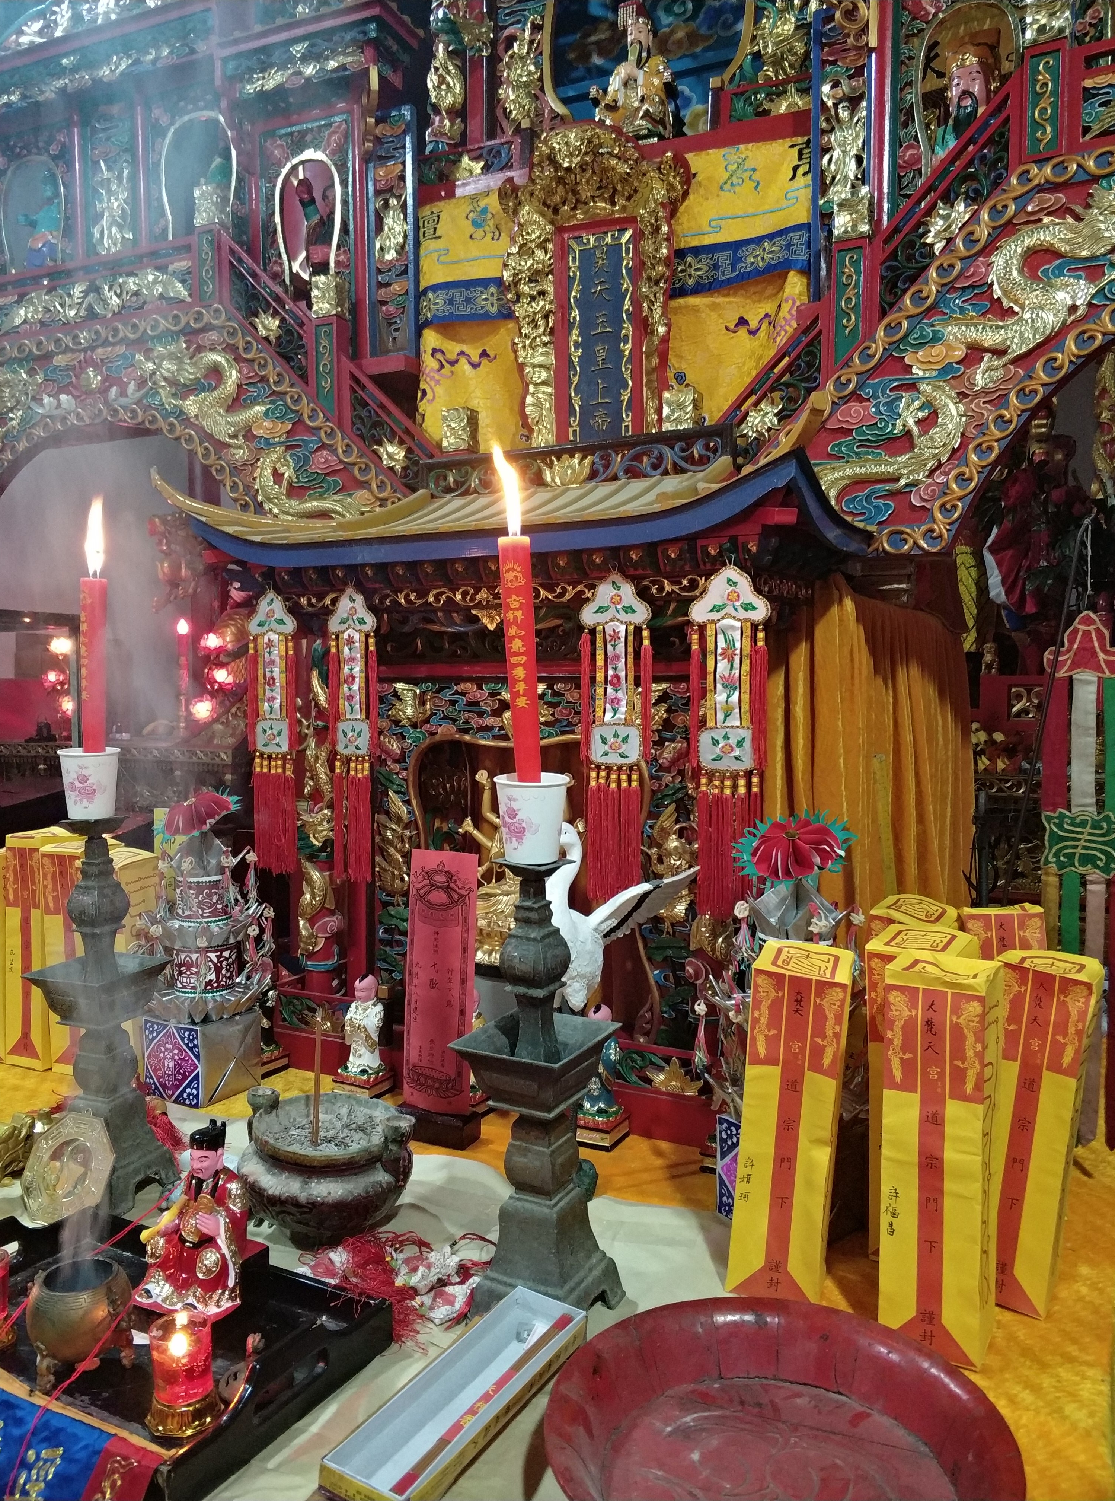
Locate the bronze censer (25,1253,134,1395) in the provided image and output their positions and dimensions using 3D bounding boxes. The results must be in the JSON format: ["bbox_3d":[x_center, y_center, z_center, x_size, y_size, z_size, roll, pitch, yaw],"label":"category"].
[{"bbox_3d":[-0.421,0.506,1.038,0.090,0.088,0.090,0,5,0],"label":"bronze censer"}]

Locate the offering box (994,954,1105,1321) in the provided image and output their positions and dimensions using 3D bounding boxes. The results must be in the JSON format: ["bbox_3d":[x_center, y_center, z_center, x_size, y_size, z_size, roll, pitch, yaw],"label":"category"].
[{"bbox_3d":[0.471,0.378,1.174,0.088,0.339,0.086,9,8,29],"label":"offering box"}]

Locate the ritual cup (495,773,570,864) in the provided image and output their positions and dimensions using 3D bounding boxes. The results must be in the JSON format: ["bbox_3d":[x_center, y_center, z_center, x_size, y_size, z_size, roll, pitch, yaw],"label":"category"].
[{"bbox_3d":[-0.024,0.065,1.112,0.072,0.079,0.072,0,5,0],"label":"ritual cup"}]

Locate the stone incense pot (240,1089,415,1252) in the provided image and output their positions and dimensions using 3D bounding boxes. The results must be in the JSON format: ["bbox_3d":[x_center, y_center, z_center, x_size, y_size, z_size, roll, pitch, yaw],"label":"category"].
[{"bbox_3d":[-0.261,0.466,1.323,0.215,0.147,0.190,2,5,26],"label":"stone incense pot"}]

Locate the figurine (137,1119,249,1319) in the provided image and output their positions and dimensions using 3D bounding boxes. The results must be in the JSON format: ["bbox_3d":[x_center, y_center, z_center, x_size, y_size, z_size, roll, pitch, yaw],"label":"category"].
[{"bbox_3d":[-0.343,0.438,1.111,0.088,0.170,0.082,2,5,25],"label":"figurine"}]

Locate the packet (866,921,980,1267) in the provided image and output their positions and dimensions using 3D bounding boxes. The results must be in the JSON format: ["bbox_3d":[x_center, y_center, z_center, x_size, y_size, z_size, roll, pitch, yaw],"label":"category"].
[{"bbox_3d":[0.389,0.372,1.249,0.093,0.343,0.086,4,6,38],"label":"packet"}]

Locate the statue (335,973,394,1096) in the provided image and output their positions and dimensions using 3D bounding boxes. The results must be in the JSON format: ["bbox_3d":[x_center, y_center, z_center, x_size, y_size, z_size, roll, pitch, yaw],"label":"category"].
[{"bbox_3d":[-0.289,0.417,1.738,0.065,0.176,0.062,2,5,25],"label":"statue"}]

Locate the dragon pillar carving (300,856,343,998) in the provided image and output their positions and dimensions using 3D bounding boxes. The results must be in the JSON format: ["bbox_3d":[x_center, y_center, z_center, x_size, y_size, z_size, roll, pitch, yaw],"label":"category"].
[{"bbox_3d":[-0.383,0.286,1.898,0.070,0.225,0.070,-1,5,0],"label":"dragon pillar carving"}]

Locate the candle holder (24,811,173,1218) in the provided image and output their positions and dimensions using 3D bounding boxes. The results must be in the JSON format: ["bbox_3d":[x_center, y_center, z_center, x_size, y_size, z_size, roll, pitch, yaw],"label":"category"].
[{"bbox_3d":[-0.549,0.310,1.409,0.125,0.448,0.125,2,5,26],"label":"candle holder"}]

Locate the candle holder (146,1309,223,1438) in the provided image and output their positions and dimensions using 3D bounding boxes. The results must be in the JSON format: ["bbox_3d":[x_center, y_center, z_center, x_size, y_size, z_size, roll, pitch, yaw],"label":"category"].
[{"bbox_3d":[-0.314,0.507,0.978,0.062,0.094,0.062,2,5,25],"label":"candle holder"}]

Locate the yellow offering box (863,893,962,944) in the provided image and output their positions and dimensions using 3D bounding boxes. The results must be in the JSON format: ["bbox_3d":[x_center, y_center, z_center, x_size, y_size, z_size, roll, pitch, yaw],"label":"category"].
[{"bbox_3d":[0.434,0.361,1.429,0.088,0.339,0.086,2,5,29],"label":"yellow offering box"}]

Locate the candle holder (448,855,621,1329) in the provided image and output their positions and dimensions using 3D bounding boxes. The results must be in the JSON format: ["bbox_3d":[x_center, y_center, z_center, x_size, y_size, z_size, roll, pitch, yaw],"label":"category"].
[{"bbox_3d":[-0.019,0.327,1.136,0.125,0.448,0.125,2,5,30],"label":"candle holder"}]

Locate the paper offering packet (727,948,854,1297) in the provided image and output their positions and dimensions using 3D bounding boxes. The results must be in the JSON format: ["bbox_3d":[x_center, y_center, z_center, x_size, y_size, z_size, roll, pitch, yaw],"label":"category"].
[{"bbox_3d":[0.234,0.371,1.167,0.088,0.339,0.086,6,11,18],"label":"paper offering packet"}]

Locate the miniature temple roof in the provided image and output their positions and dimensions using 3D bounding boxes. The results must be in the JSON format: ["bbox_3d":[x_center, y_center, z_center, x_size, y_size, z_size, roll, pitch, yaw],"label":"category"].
[{"bbox_3d":[-0.069,-0.345,1.713,1.020,0.160,0.370,2,5,28],"label":"miniature temple roof"}]

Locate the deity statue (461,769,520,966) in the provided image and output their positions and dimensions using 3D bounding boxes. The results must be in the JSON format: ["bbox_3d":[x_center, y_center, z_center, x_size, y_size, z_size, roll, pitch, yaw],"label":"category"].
[{"bbox_3d":[-0.052,0.177,1.780,0.185,0.300,0.130,2,5,27],"label":"deity statue"}]

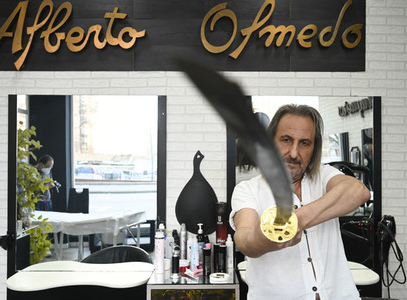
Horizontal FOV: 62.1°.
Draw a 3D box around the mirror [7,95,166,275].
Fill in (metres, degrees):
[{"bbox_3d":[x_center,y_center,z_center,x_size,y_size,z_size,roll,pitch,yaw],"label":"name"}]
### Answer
[{"bbox_3d":[-0.678,0.198,1.980,0.925,1.040,0.040,0,0,-1],"label":"mirror"}]

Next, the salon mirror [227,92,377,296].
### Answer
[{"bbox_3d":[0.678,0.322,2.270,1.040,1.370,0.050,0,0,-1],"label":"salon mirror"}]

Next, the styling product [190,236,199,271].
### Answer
[{"bbox_3d":[-0.046,0.565,1.850,0.043,0.180,0.043,0,0,0],"label":"styling product"}]

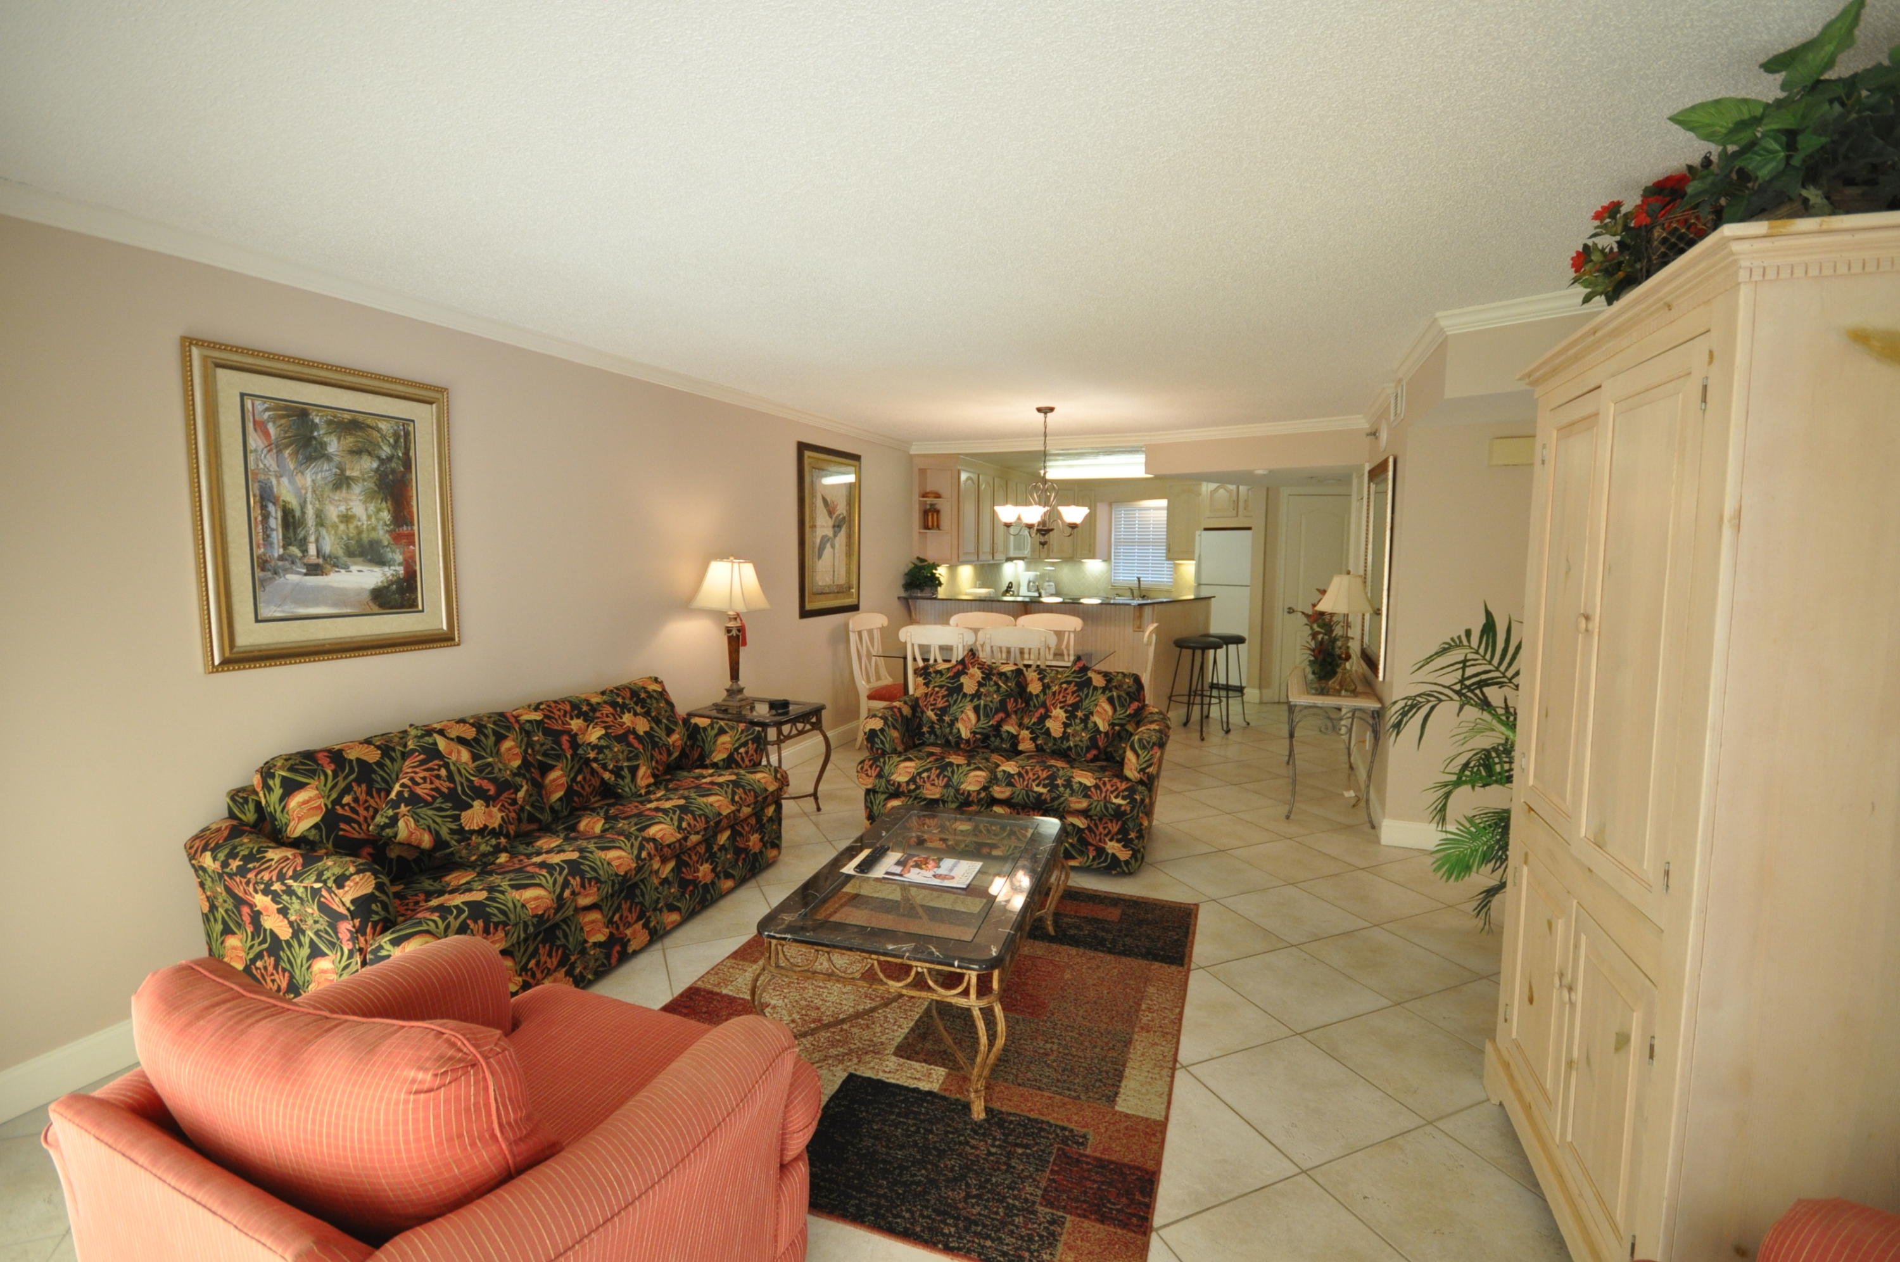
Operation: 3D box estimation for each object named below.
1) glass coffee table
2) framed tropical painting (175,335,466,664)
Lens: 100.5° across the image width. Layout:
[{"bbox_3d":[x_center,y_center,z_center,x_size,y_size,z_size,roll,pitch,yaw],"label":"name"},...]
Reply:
[{"bbox_3d":[-0.053,0.989,2.636,0.705,0.423,1.144,1,5,15],"label":"glass coffee table"},{"bbox_3d":[-2.074,-0.400,2.702,0.050,0.970,0.785,2,6,22],"label":"framed tropical painting"}]

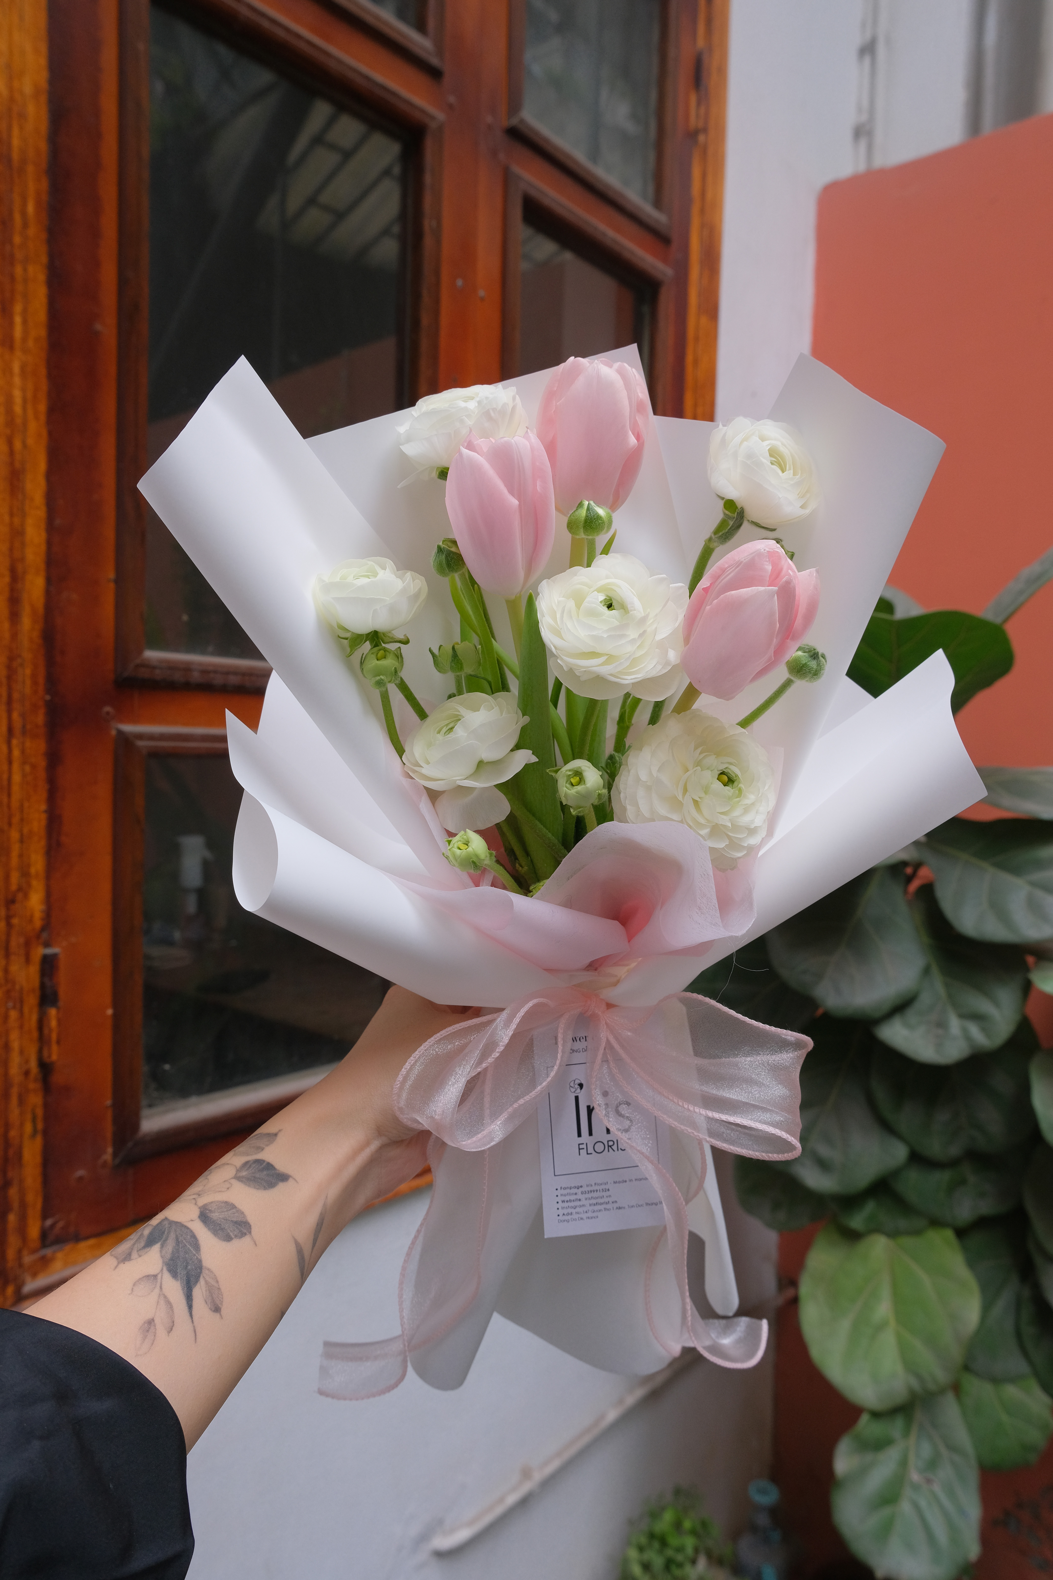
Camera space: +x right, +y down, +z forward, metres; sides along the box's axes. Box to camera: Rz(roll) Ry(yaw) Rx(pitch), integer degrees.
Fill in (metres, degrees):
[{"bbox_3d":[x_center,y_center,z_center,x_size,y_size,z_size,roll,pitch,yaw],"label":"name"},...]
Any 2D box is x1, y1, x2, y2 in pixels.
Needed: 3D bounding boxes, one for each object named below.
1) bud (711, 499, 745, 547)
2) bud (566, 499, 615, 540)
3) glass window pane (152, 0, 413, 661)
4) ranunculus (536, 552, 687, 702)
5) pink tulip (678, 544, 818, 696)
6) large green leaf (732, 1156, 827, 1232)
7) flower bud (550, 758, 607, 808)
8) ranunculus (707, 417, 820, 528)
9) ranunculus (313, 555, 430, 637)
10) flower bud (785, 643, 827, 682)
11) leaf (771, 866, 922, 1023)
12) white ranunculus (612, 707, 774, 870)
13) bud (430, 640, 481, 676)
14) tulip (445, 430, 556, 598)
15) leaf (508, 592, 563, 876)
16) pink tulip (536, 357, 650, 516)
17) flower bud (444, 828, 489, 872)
[{"bbox_3d":[0.092,-0.122,0.500,0.014,0.021,0.013,24,3,0],"label":"bud"},{"bbox_3d":[0.029,-0.122,0.495,0.021,0.018,0.021,2,0,0],"label":"bud"},{"bbox_3d":[-0.248,-0.427,1.130,0.015,0.589,0.307,4,4,42],"label":"glass window pane"},{"bbox_3d":[0.036,-0.070,0.470,0.064,0.064,0.045,-1,-30,1],"label":"ranunculus"},{"bbox_3d":[0.100,-0.075,0.490,0.050,0.068,0.050,26,12,0],"label":"pink tulip"},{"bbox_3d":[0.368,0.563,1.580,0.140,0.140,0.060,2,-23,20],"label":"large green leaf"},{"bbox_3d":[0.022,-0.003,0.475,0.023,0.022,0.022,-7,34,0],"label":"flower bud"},{"bbox_3d":[0.109,-0.146,0.505,0.049,0.049,0.043,-9,-30,-34],"label":"ranunculus"},{"bbox_3d":[-0.072,-0.089,0.505,0.052,0.035,0.052,-3,24,0],"label":"ranunculus"},{"bbox_3d":[0.124,-0.056,0.485,0.018,0.018,0.018,36,18,0],"label":"flower bud"},{"bbox_3d":[0.350,0.160,1.200,0.175,0.215,0.060,20,-26,8],"label":"leaf"},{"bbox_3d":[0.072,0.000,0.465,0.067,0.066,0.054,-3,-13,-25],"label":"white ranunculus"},{"bbox_3d":[-0.032,-0.060,0.495,0.023,0.017,0.021,1,2,0],"label":"bud"},{"bbox_3d":[-0.011,-0.122,0.485,0.048,0.070,0.047,-3,-5,0],"label":"tulip"},{"bbox_3d":[0.004,-0.026,0.505,0.024,0.132,0.020,-3,3,0],"label":"leaf"},{"bbox_3d":[0.031,-0.162,0.505,0.052,0.074,0.052,3,-3,0],"label":"pink tulip"},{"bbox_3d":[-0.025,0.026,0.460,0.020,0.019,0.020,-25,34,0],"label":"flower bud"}]

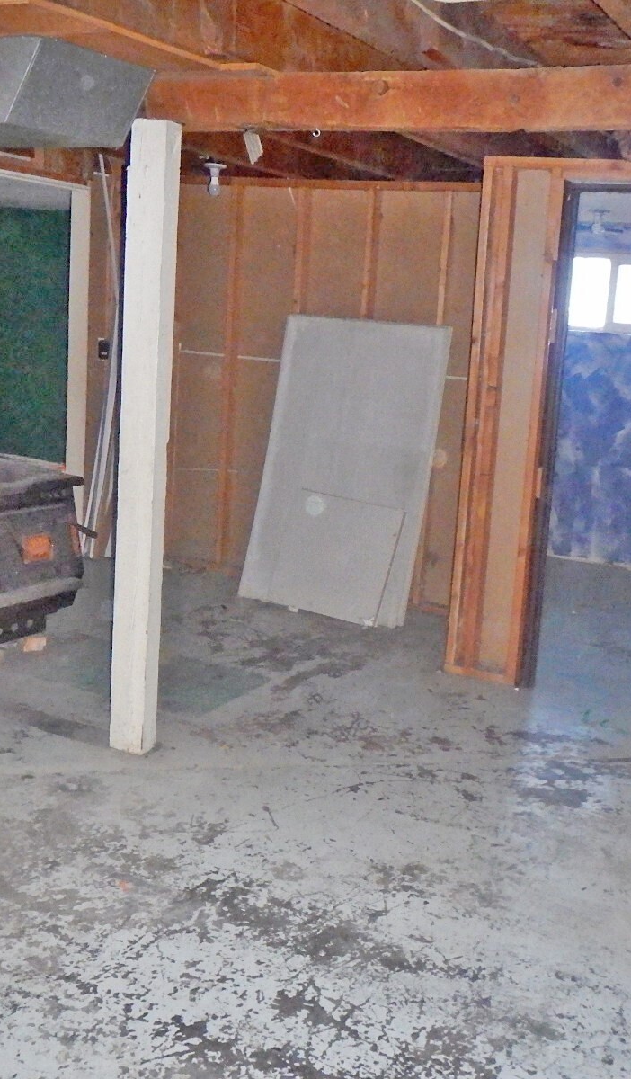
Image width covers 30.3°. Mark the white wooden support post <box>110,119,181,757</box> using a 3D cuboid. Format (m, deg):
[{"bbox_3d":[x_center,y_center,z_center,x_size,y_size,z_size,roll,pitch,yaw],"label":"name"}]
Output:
[{"bbox_3d":[-0.545,-0.287,3.760,0.118,2.017,0.115,9,12,26],"label":"white wooden support post"}]

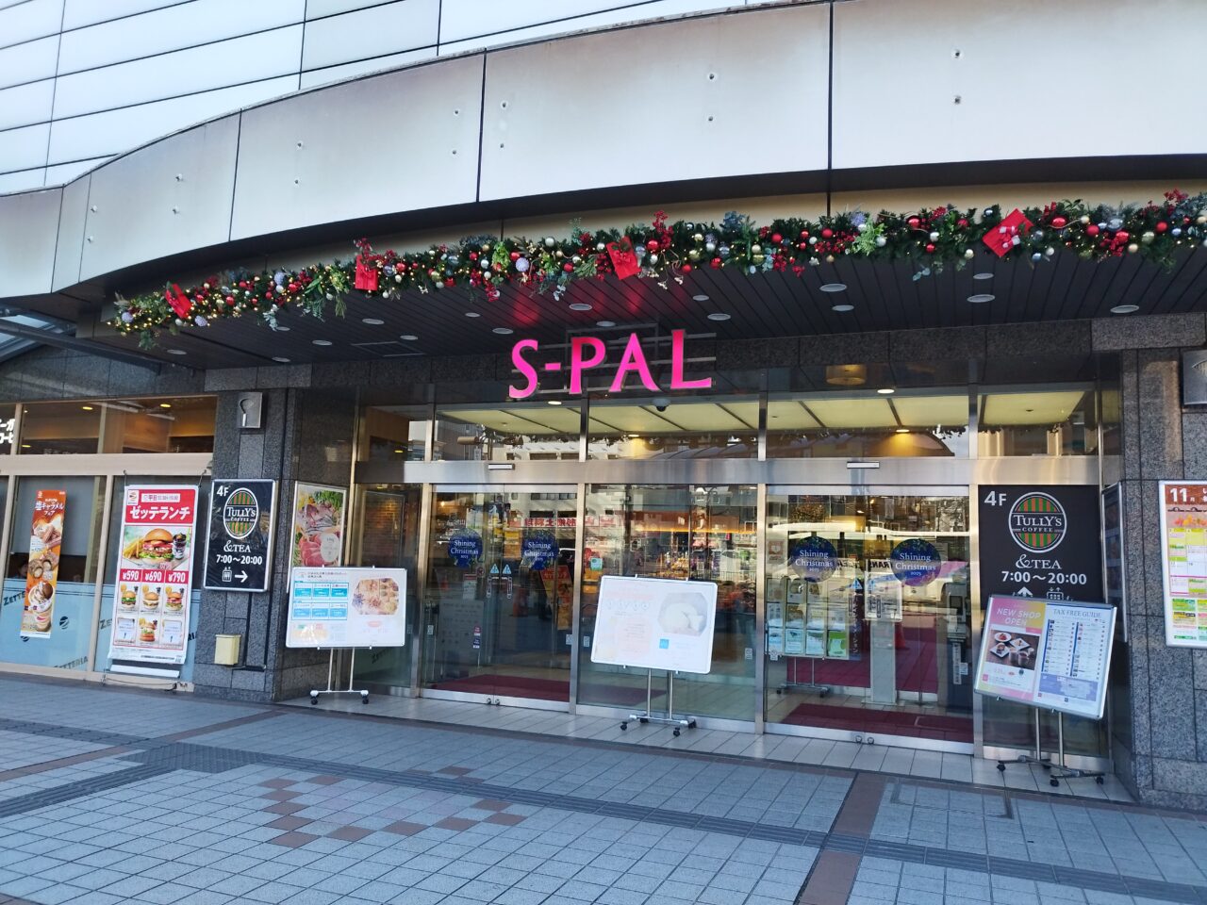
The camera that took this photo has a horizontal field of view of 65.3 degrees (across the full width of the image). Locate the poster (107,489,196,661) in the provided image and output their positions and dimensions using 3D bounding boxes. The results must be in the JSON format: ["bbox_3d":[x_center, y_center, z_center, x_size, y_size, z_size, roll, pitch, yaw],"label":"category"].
[{"bbox_3d":[-4.445,1.189,9.305,0.980,1.715,0.030,-1,-8,22],"label":"poster"}]

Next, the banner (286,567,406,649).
[{"bbox_3d":[-2.408,1.467,8.927,1.070,0.765,0.035,5,-22,-20],"label":"banner"}]

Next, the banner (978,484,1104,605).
[{"bbox_3d":[3.395,0.760,7.330,0.874,1.017,0.030,-1,-8,22],"label":"banner"}]

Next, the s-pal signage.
[{"bbox_3d":[0.024,-0.759,8.144,1.860,0.525,0.120,-1,-8,22],"label":"s-pal signage"}]

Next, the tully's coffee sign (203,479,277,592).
[{"bbox_3d":[-3.424,0.780,8.907,0.750,1.024,0.055,-1,-8,22],"label":"tully's coffee sign"}]

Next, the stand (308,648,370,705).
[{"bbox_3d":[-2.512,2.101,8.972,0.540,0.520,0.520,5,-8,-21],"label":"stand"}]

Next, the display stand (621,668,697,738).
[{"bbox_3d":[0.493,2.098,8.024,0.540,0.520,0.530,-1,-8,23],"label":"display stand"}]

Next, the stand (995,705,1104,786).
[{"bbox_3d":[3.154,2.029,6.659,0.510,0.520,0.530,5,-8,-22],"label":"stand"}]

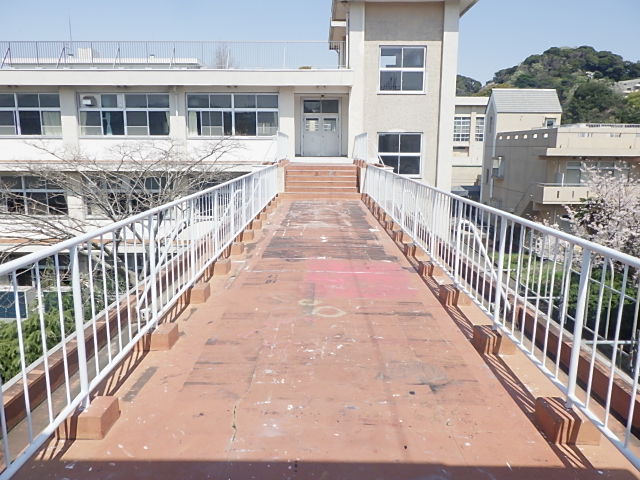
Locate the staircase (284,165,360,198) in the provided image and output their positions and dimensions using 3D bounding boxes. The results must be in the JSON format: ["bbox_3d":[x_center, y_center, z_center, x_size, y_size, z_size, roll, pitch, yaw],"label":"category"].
[{"bbox_3d":[0.040,-1.924,17.380,2.600,1.030,1.620,0,10,0],"label":"staircase"}]

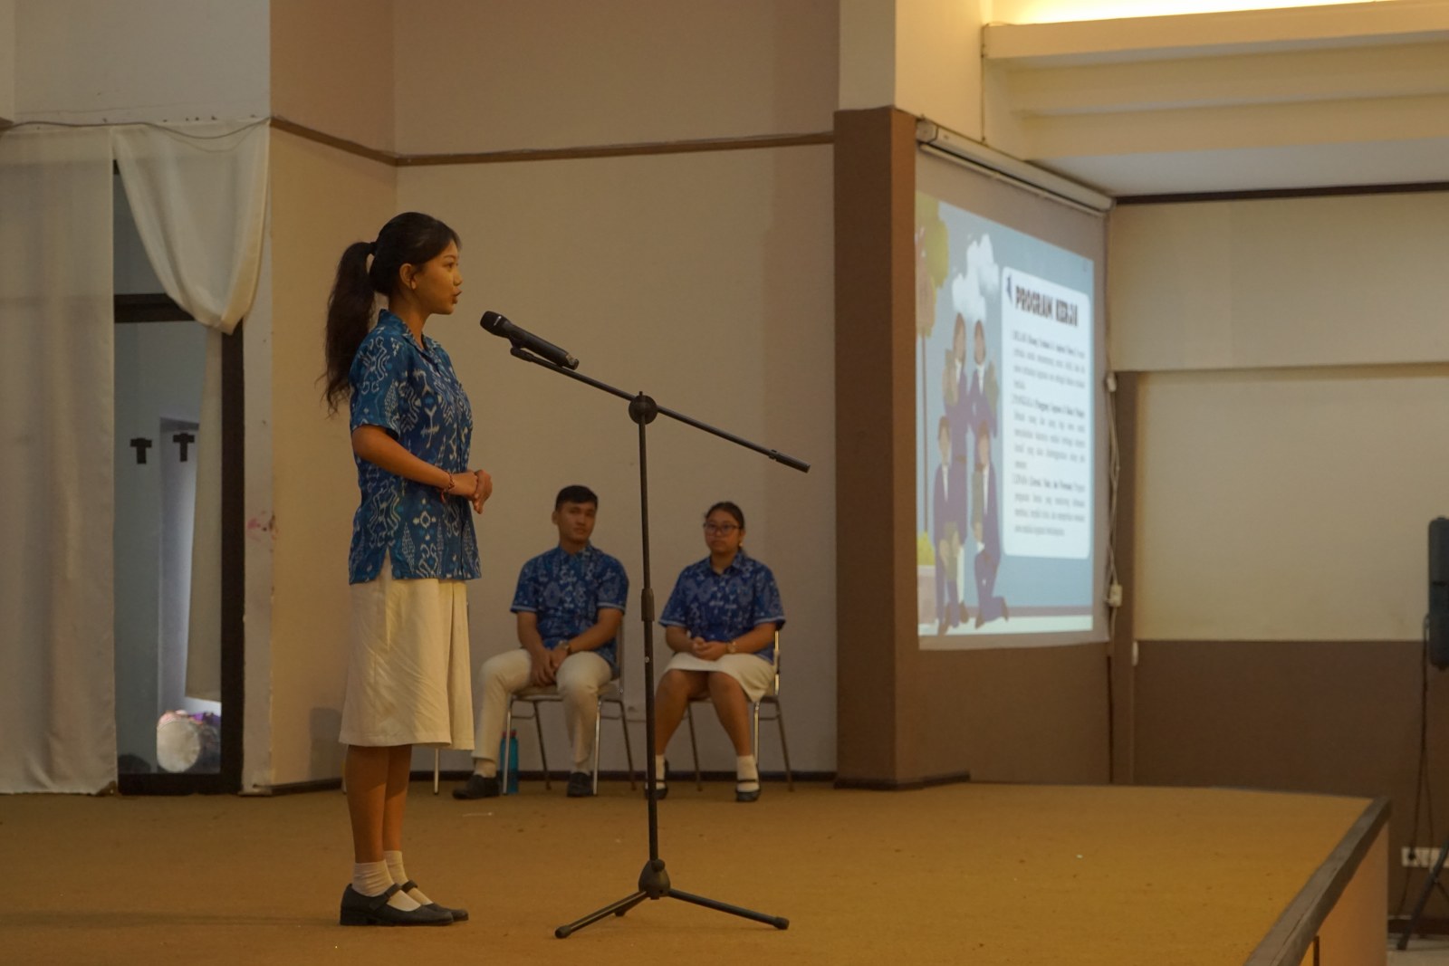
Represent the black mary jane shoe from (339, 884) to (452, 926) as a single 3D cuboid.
[{"bbox_3d":[-0.759,0.974,6.798,0.257,0.097,0.088,0,-3,3],"label":"black mary jane shoe"}]

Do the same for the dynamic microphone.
[{"bbox_3d":[-0.450,-0.326,6.780,0.252,0.053,0.053,27,0,9],"label":"dynamic microphone"}]

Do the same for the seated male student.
[{"bbox_3d":[-0.736,0.633,11.913,0.632,1.254,0.760,-1,-3,16],"label":"seated male student"}]

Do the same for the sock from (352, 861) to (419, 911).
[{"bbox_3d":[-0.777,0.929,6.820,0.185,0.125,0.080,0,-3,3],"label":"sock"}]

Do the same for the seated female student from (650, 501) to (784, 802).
[{"bbox_3d":[-0.035,0.657,11.743,0.516,1.183,0.707,-1,-3,14],"label":"seated female student"}]

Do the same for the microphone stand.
[{"bbox_3d":[-0.152,0.347,6.704,0.700,1.333,0.550,-1,-3,6],"label":"microphone stand"}]

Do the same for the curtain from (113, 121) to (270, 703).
[{"bbox_3d":[-2.175,-0.289,12.000,0.660,2.380,0.200,-1,-3,16],"label":"curtain"}]

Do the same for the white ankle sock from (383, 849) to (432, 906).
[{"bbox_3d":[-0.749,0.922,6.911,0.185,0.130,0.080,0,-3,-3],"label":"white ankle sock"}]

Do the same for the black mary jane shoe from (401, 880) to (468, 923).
[{"bbox_3d":[-0.733,0.977,6.898,0.255,0.097,0.088,0,-3,-3],"label":"black mary jane shoe"}]

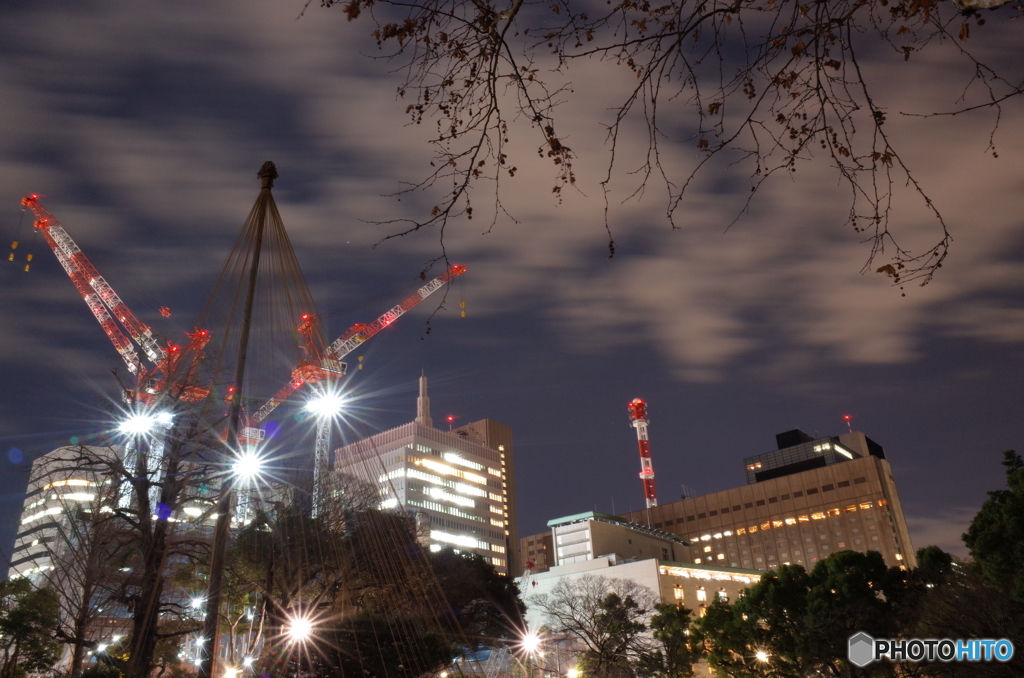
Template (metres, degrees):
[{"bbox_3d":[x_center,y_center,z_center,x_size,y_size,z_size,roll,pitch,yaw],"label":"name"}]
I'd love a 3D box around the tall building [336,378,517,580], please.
[{"bbox_3d":[-26.980,67.566,237.493,36.000,104.000,41.000,-23,-33,33],"label":"tall building"}]

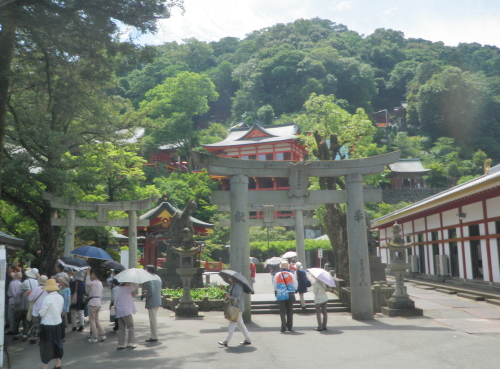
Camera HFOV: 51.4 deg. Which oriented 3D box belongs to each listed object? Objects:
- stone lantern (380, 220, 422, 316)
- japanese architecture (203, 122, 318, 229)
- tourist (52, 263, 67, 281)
[{"bbox_3d":[4.610,2.561,16.034,1.030,2.820,1.060,-1,-8,2],"label":"stone lantern"},{"bbox_3d":[1.878,-1.610,93.000,17.500,18.500,13.000,-4,-9,18],"label":"japanese architecture"},{"bbox_3d":[-4.663,2.766,12.683,0.360,1.660,0.480,-4,-8,18],"label":"tourist"}]

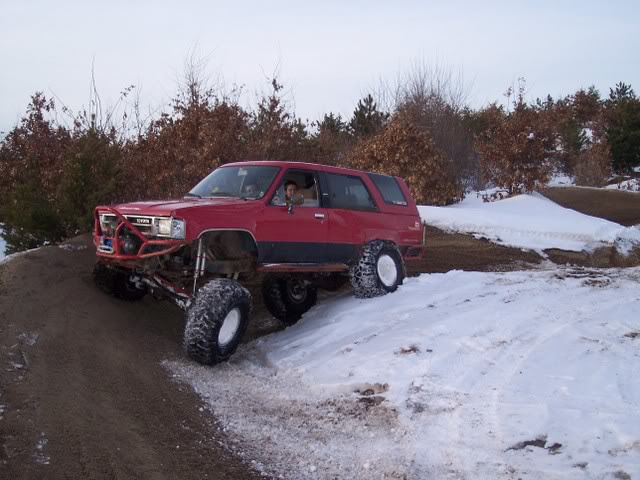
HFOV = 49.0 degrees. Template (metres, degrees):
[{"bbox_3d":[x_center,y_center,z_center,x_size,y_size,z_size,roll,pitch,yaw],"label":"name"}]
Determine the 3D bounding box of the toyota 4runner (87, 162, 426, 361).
[{"bbox_3d":[-0.610,0.140,9.020,1.900,2.240,4.500,6,3,43],"label":"toyota 4runner"}]

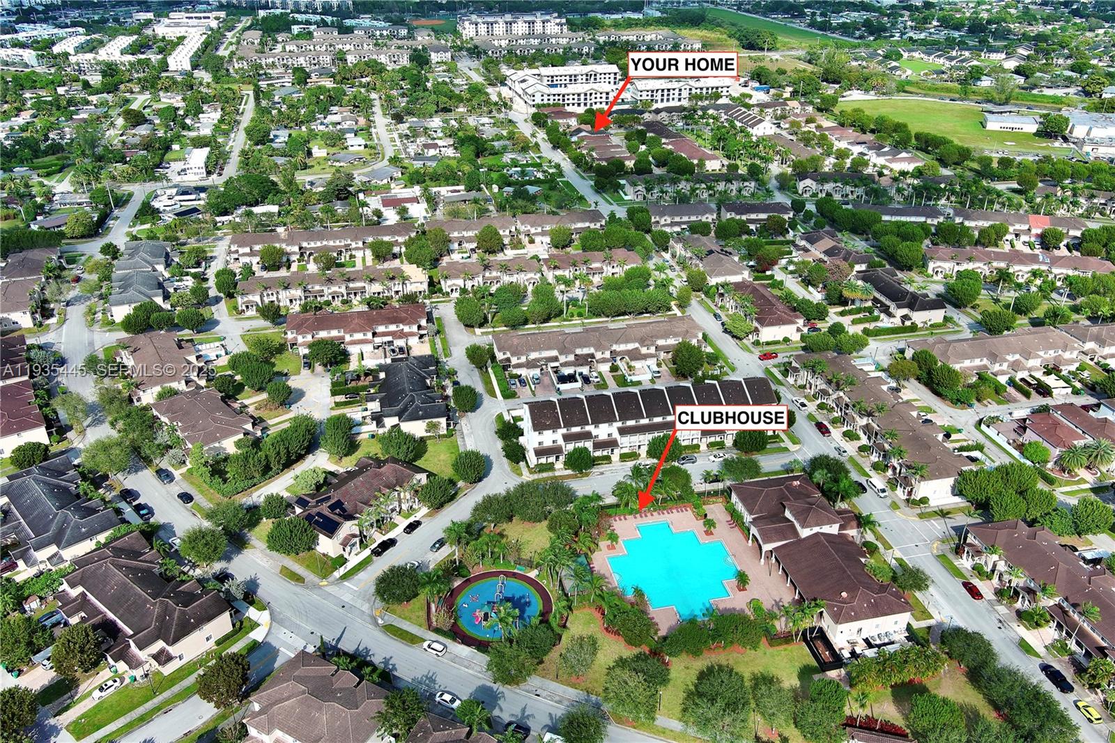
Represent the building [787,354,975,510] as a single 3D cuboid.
[{"bbox_3d":[76.970,10.350,215.560,19.000,8.000,60.200,-6,28,-11],"label":"building"}]

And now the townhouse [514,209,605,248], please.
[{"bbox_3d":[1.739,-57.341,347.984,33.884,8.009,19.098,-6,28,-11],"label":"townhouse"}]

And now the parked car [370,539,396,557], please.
[{"bbox_3d":[-36.353,36.696,187.814,2.000,1.850,5.600,17,32,30],"label":"parked car"}]

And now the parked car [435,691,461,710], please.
[{"bbox_3d":[-17.320,52.060,142.530,4.750,1.450,1.850,12,30,23],"label":"parked car"}]

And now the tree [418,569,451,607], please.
[{"bbox_3d":[-22.030,39.780,159.970,5.500,7.300,5.500,-6,28,-11],"label":"tree"}]

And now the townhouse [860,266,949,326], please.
[{"bbox_3d":[110.760,-25.956,298.900,20.000,8.800,37.600,-6,28,-11],"label":"townhouse"}]

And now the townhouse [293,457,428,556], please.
[{"bbox_3d":[-42.854,26.362,188.926,21.049,8.009,27.826,18,33,30],"label":"townhouse"}]

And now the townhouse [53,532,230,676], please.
[{"bbox_3d":[-79.853,42.638,169.463,37.600,8.800,20.000,21,34,35],"label":"townhouse"}]

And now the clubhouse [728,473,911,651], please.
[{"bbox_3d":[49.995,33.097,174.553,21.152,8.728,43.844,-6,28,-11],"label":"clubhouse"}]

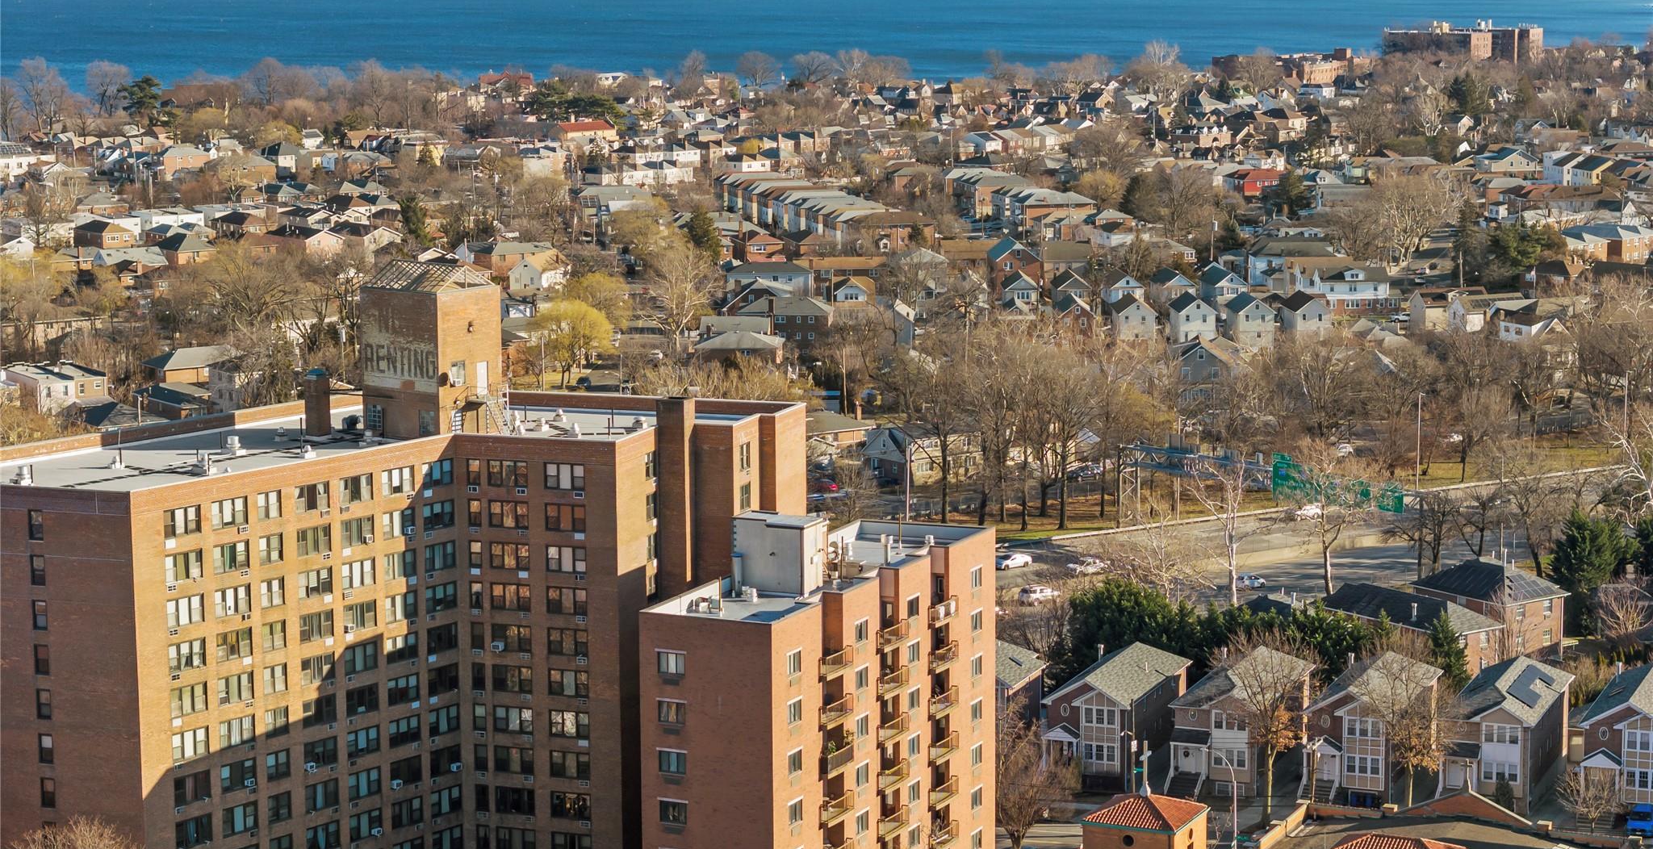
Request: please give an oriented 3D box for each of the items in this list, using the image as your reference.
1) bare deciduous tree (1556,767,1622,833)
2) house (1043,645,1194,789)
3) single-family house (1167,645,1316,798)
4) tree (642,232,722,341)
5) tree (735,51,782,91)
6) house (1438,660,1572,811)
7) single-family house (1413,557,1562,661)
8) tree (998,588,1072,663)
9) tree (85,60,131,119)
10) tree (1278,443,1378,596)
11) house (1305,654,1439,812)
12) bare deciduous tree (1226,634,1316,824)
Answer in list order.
[{"bbox_3d":[54.606,27.074,239.426,4.808,5.311,4.808,0,9,0],"label":"bare deciduous tree"},{"bbox_3d":[22.830,22.292,260.885,6.900,8.700,17.792,3,9,22],"label":"house"},{"bbox_3d":[31.800,22.250,254.400,7.100,7.900,16.400,3,9,22],"label":"single-family house"},{"bbox_3d":[-22.455,-20.244,513.851,12.600,18.600,12.600,0,9,0],"label":"tree"},{"bbox_3d":[-27.023,-137.898,1315.744,17.500,17.000,17.500,0,9,0],"label":"tree"},{"bbox_3d":[51.786,23.091,254.376,6.900,8.700,18.170,3,9,22],"label":"house"},{"bbox_3d":[58.060,16.170,292.545,8.000,8.300,11.500,-6,10,-35],"label":"single-family house"},{"bbox_3d":[18.191,18.376,290.691,6.848,8.486,6.848,0,9,0],"label":"tree"},{"bbox_3d":[-249.039,-115.058,1158.492,16.000,21.500,16.000,0,9,0],"label":"tree"},{"bbox_3d":[48.902,9.608,325.978,9.564,15.731,9.564,0,9,0],"label":"tree"},{"bbox_3d":[41.400,22.500,252.300,7.100,7.900,16.400,3,9,22],"label":"house"},{"bbox_3d":[32.192,22.270,242.370,6.455,14.218,6.455,0,9,0],"label":"bare deciduous tree"}]

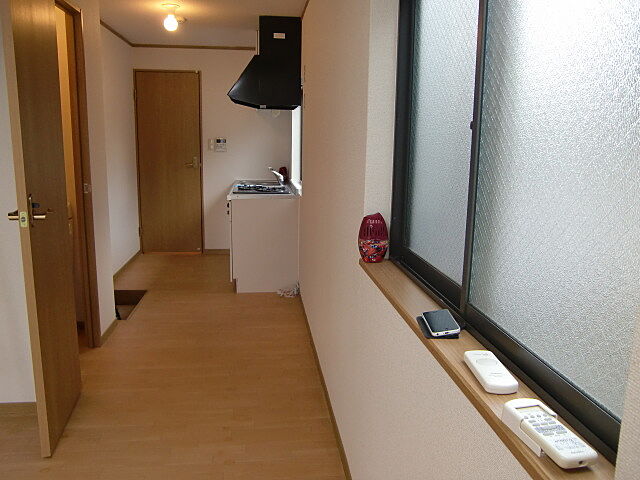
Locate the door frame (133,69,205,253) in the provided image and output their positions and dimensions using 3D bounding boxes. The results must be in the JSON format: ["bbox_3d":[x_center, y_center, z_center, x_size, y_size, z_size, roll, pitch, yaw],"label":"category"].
[{"bbox_3d":[-1.635,-0.811,5.655,0.675,1.980,0.070,0,11,-7],"label":"door frame"}]

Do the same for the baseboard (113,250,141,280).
[{"bbox_3d":[-1.946,0.249,5.235,0.015,0.060,1.120,0,11,-7],"label":"baseboard"}]

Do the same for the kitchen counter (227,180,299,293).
[{"bbox_3d":[-0.557,-0.107,5.122,0.600,0.845,1.540,0,11,-7],"label":"kitchen counter"}]

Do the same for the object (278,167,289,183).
[{"bbox_3d":[-0.383,-0.690,5.511,0.098,0.168,0.074,1,11,2],"label":"object"}]

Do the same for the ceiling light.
[{"bbox_3d":[-1.061,-1.584,3.686,0.132,0.180,0.132,0,11,-7],"label":"ceiling light"}]

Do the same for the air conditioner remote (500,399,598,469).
[{"bbox_3d":[0.324,0.271,0.739,0.060,0.030,0.140,-1,11,-12],"label":"air conditioner remote"}]

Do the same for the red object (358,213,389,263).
[{"bbox_3d":[0.181,-0.014,1.746,0.098,0.164,0.074,1,11,0],"label":"red object"}]

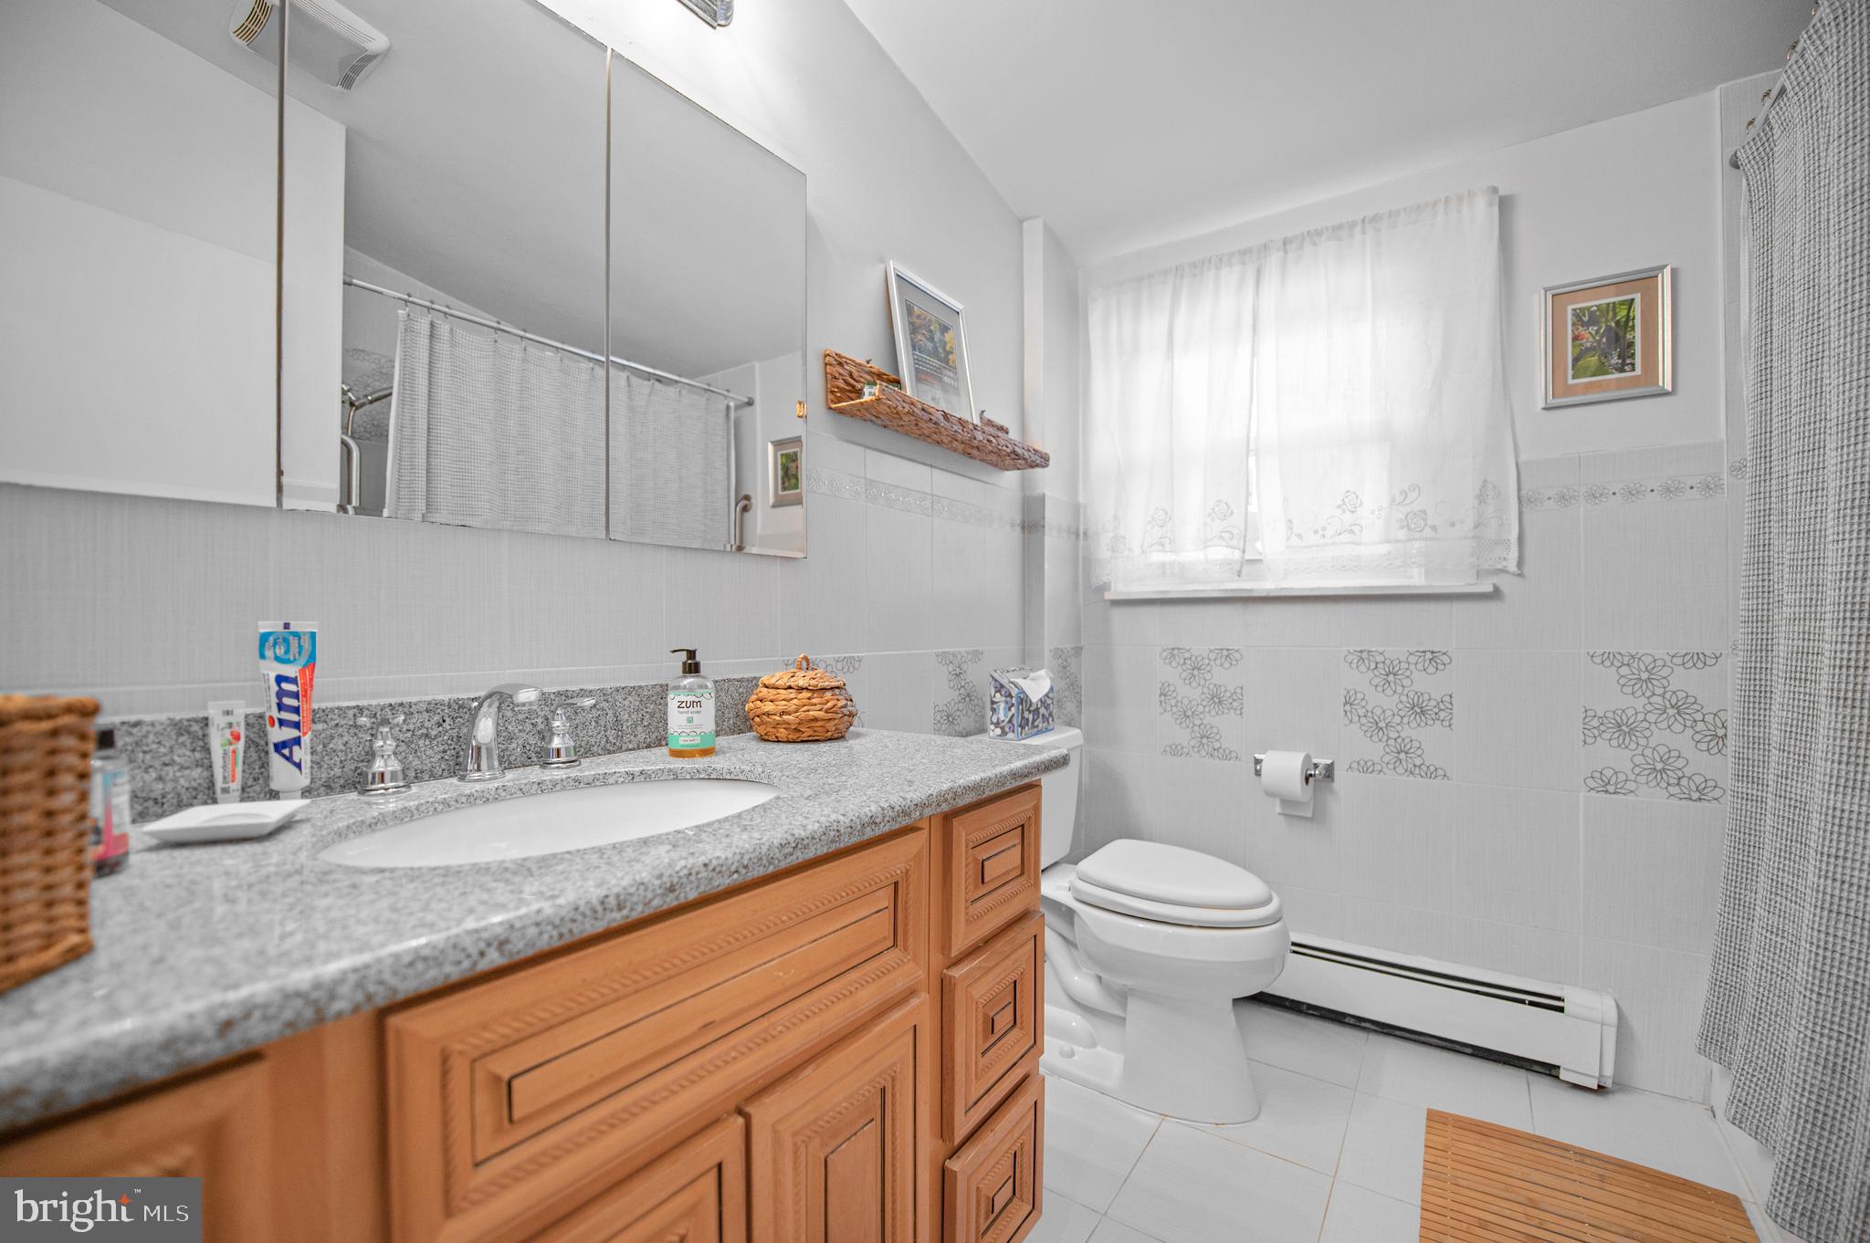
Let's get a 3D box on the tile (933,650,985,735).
[{"bbox_3d":[0.064,0.245,1.921,0.010,0.339,0.246,0,0,37],"label":"tile"}]

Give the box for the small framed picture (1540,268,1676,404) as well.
[{"bbox_3d":[1.582,-0.665,1.716,0.226,0.294,0.020,-1,-1,32],"label":"small framed picture"}]

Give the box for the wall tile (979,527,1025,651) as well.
[{"bbox_3d":[0.201,-0.087,2.068,0.010,0.330,0.210,-1,-1,35],"label":"wall tile"}]

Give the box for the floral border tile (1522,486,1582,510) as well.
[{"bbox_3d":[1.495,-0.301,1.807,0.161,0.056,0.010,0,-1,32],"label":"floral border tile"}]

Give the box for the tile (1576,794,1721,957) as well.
[{"bbox_3d":[1.606,0.564,1.630,0.240,0.330,0.010,-1,-1,34],"label":"tile"}]

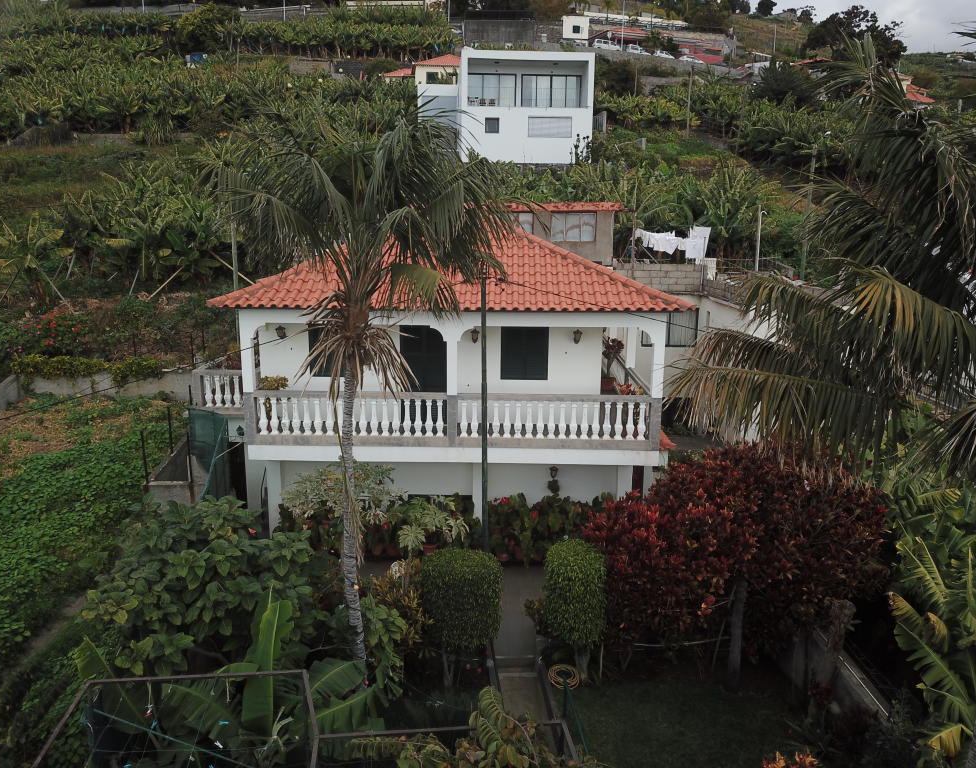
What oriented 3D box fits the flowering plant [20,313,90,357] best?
[{"bbox_3d":[-11.476,-1.329,20.360,1.600,1.100,1.200,0,9,0],"label":"flowering plant"}]

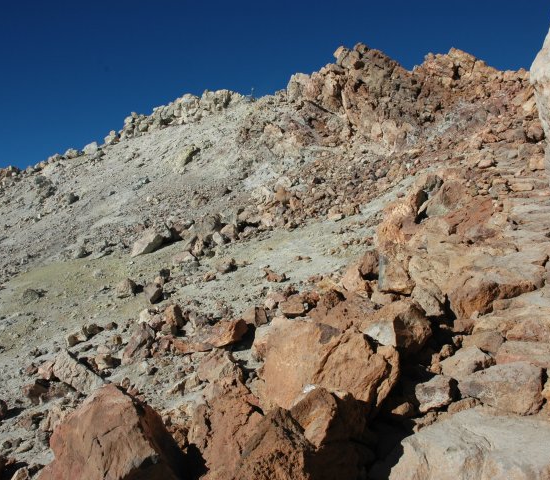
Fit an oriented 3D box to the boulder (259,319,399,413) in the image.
[{"bbox_3d":[0.335,0.790,3.300,0.830,0.580,0.650,0,-7,0],"label":"boulder"}]

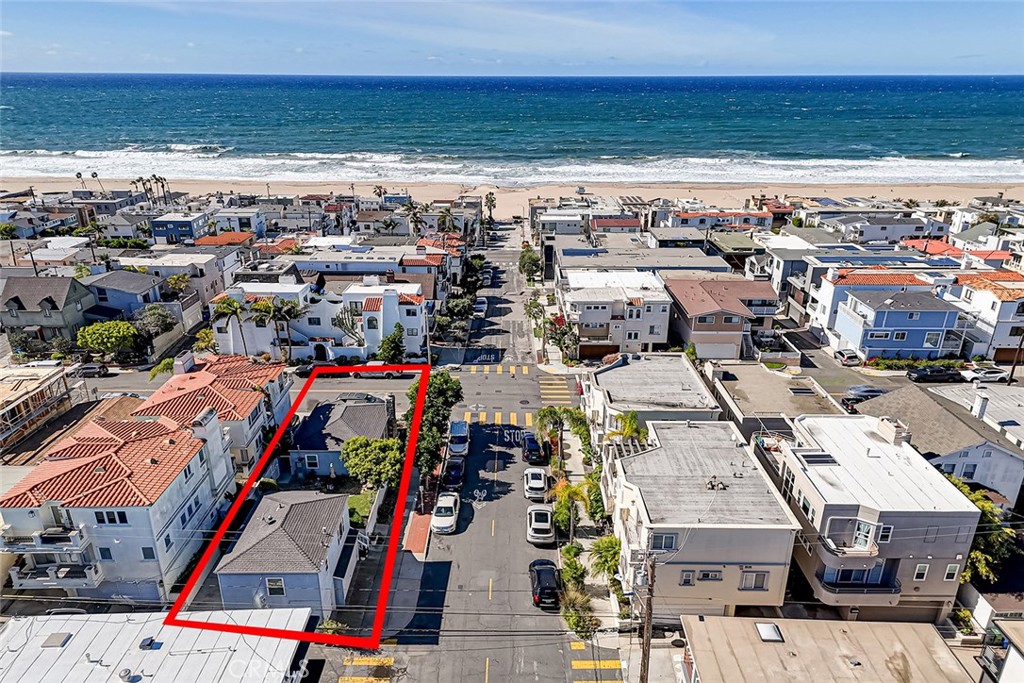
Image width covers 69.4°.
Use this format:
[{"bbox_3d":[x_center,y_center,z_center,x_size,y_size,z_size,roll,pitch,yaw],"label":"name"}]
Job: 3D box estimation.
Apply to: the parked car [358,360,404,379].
[{"bbox_3d":[-15.606,3.107,85.232,5.750,1.830,1.980,0,17,0],"label":"parked car"}]

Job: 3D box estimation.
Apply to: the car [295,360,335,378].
[{"bbox_3d":[-23.300,3.344,87.539,4.800,1.470,1.850,0,20,0],"label":"car"}]

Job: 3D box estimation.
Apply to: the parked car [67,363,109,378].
[{"bbox_3d":[-48.806,3.147,85.375,4.300,1.550,1.800,0,17,0],"label":"parked car"}]

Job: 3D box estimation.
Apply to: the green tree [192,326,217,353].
[{"bbox_3d":[-38.200,0.062,91.587,2.900,3.700,2.900,0,20,0],"label":"green tree"}]

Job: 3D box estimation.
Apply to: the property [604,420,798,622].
[{"bbox_3d":[11.379,11.596,48.820,9.600,7.400,13.600,0,20,0],"label":"property"}]

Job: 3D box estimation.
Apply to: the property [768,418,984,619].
[{"bbox_3d":[21.600,11.009,48.271,8.300,8.800,13.200,0,20,0],"label":"property"}]

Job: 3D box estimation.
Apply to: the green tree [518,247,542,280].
[{"bbox_3d":[3.750,-15.665,147.993,4.700,6.000,4.700,0,20,0],"label":"green tree"}]

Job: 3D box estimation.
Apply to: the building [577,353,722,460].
[{"bbox_3d":[11.438,6.883,64.664,9.700,7.500,13.100,0,20,0],"label":"building"}]

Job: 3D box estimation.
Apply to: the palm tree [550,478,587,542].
[{"bbox_3d":[4.029,11.405,49.770,2.719,4.734,2.719,0,20,0],"label":"palm tree"}]

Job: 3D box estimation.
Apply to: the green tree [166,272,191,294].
[{"bbox_3d":[-58.800,-9.690,130.160,3.700,3.900,3.700,0,20,0],"label":"green tree"}]

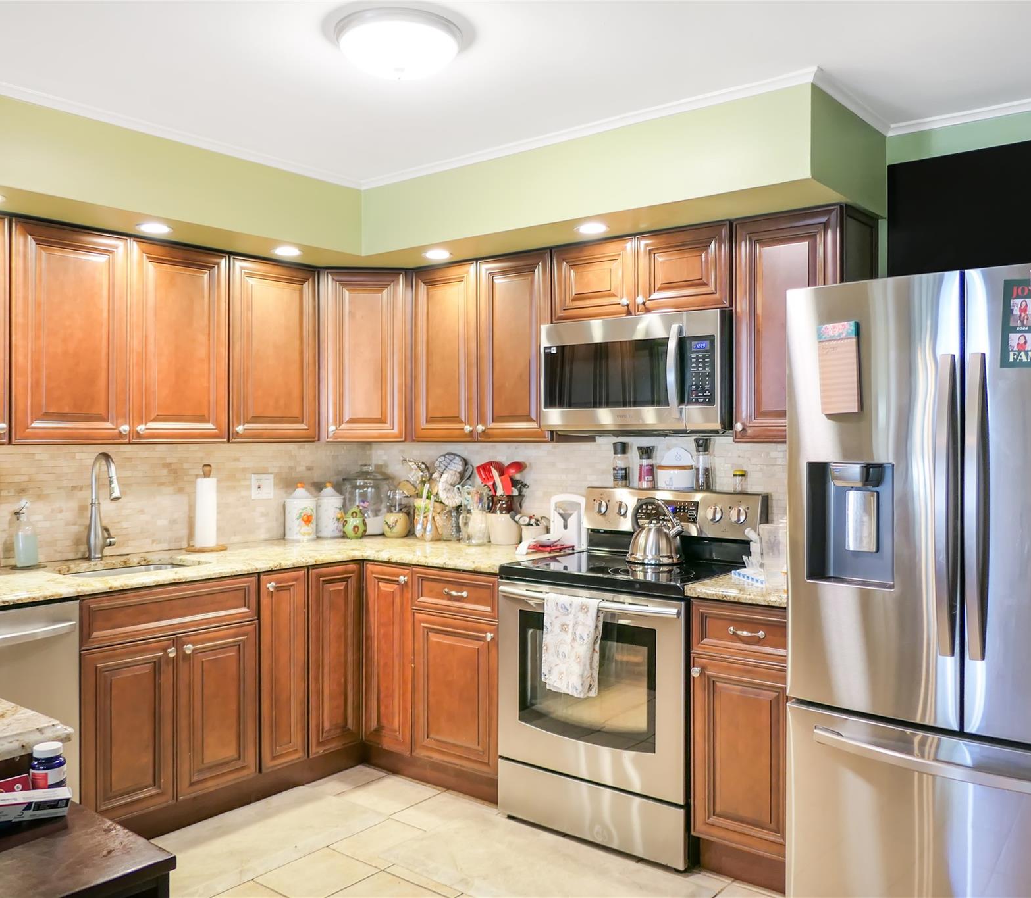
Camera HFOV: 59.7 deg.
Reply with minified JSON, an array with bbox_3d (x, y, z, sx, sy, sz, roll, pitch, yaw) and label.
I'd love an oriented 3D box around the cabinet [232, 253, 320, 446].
[{"bbox_3d":[-1.143,-0.408,3.922,0.323,0.766,0.442,0,1,40],"label":"cabinet"}]

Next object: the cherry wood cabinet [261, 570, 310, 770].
[{"bbox_3d":[-1.134,0.851,3.670,0.606,0.759,0.220,0,1,40],"label":"cherry wood cabinet"}]

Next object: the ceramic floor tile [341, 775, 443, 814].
[{"bbox_3d":[-0.495,1.372,3.555,0.304,0.010,0.302,0,1,39],"label":"ceramic floor tile"}]

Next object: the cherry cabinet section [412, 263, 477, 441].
[{"bbox_3d":[-0.215,-0.415,4.042,0.378,0.762,0.320,0,1,37],"label":"cherry cabinet section"}]

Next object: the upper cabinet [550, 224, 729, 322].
[{"bbox_3d":[0.553,-0.642,3.463,0.768,0.293,0.343,0,1,39],"label":"upper cabinet"}]

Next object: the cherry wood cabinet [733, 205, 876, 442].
[{"bbox_3d":[0.999,-0.406,3.108,0.373,0.761,0.343,0,1,39],"label":"cherry wood cabinet"}]

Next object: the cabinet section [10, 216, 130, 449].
[{"bbox_3d":[-1.680,-0.400,3.264,0.320,0.759,0.414,0,1,37],"label":"cabinet section"}]

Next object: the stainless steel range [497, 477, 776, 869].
[{"bbox_3d":[0.421,0.769,3.307,0.764,1.185,0.671,0,1,38],"label":"stainless steel range"}]

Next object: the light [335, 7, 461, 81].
[{"bbox_3d":[-0.303,-1.018,2.341,0.329,0.116,0.329,0,1,0],"label":"light"}]

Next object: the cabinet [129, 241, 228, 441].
[{"bbox_3d":[-1.423,-0.404,3.589,0.323,0.766,0.410,0,1,40],"label":"cabinet"}]

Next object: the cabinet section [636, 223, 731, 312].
[{"bbox_3d":[0.696,-0.641,3.324,0.370,0.299,0.323,0,1,38],"label":"cabinet section"}]

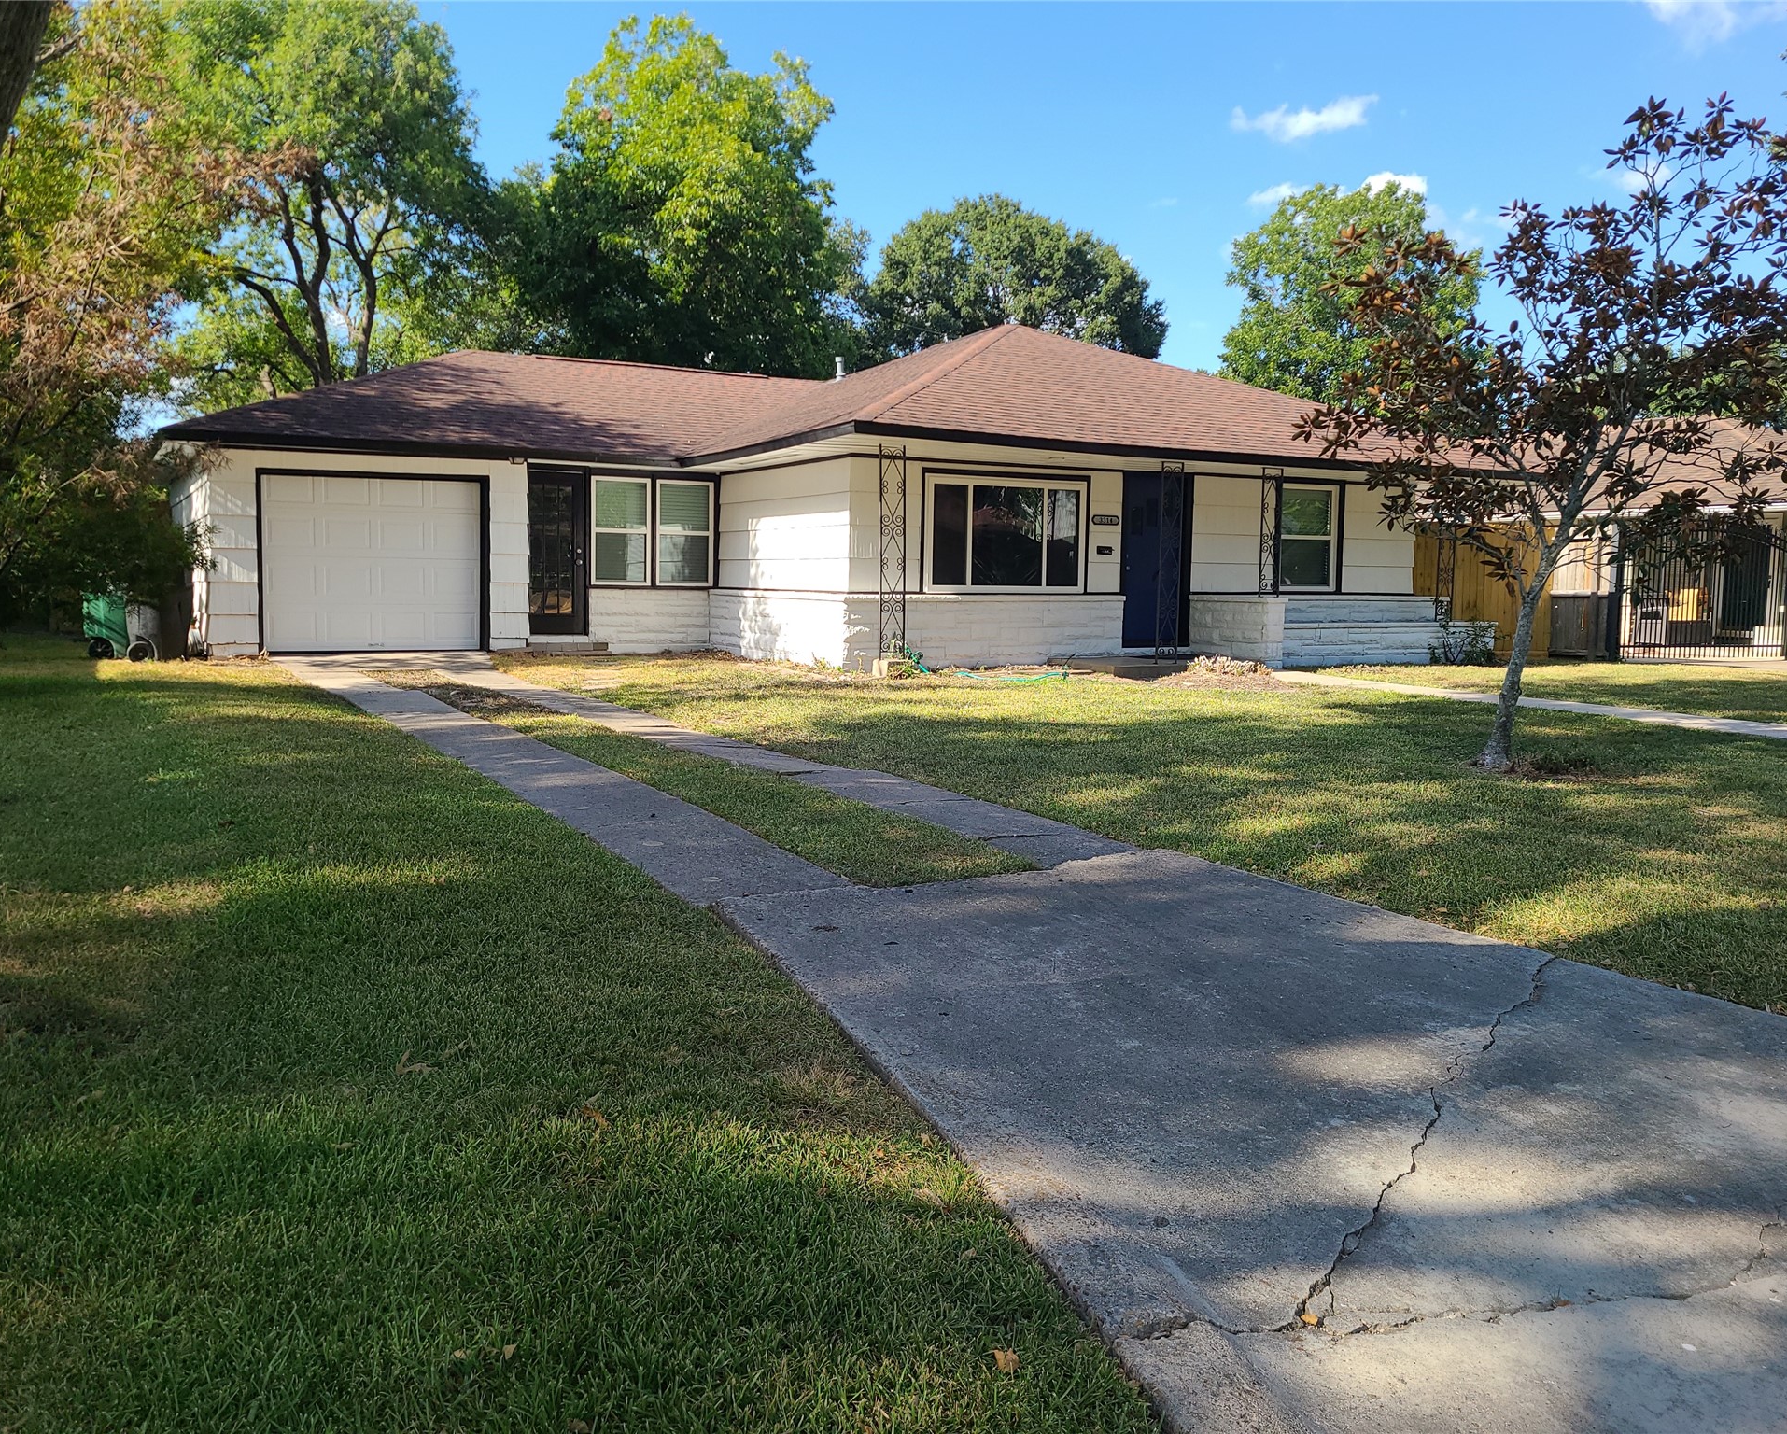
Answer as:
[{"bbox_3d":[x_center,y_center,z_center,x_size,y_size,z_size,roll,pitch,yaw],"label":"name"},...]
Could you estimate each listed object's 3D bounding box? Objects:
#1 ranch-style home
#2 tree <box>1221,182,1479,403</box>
[{"bbox_3d":[-1.300,-3.197,19.631,15.600,4.570,11.700,-2,6,-28],"label":"ranch-style home"},{"bbox_3d":[11.225,-7.497,34.719,6.800,10.626,6.800,3,6,17],"label":"tree"}]

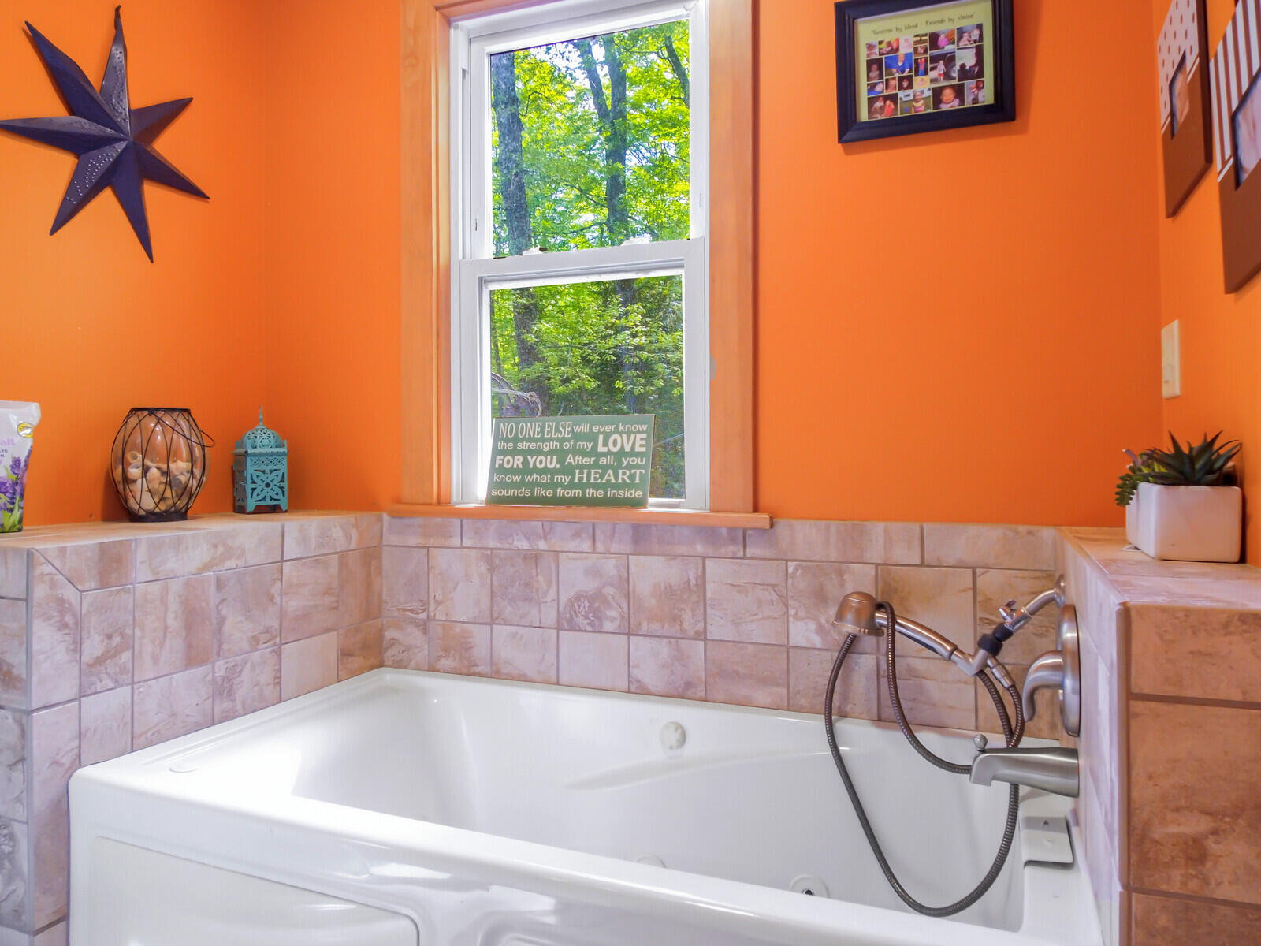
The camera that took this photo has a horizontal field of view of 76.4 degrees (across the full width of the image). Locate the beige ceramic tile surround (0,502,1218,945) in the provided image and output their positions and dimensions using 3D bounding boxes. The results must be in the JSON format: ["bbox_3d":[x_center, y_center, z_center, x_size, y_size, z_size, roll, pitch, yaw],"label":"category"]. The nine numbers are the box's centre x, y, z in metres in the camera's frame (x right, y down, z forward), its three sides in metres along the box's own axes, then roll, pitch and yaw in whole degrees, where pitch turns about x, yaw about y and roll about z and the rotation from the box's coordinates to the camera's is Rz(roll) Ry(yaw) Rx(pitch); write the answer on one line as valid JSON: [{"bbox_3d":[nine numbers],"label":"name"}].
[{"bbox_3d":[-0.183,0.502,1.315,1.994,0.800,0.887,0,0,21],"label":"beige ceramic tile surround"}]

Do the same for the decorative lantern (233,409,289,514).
[{"bbox_3d":[-0.900,-0.031,1.952,0.098,0.260,0.098,0,0,-42],"label":"decorative lantern"}]

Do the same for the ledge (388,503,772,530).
[{"bbox_3d":[-0.143,0.093,1.759,0.900,0.028,0.075,0,0,21],"label":"ledge"}]

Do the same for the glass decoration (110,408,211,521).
[{"bbox_3d":[-1.015,-0.017,1.732,0.190,0.240,0.190,0,0,21],"label":"glass decoration"}]

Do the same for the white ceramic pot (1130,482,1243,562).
[{"bbox_3d":[0.667,0.058,0.961,0.082,0.085,0.105,0,0,25],"label":"white ceramic pot"}]

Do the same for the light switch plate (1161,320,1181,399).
[{"bbox_3d":[0.871,-0.183,1.290,0.008,0.116,0.070,0,0,25],"label":"light switch plate"}]

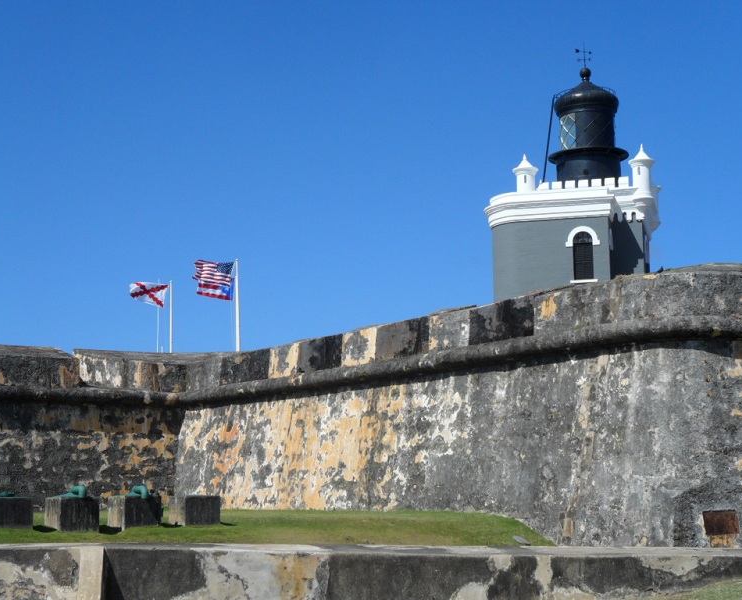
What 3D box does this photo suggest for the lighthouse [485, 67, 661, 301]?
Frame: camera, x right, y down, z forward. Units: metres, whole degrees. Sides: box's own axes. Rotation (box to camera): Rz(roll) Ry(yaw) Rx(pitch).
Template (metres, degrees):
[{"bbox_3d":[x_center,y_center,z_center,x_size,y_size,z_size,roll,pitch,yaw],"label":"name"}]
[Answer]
[{"bbox_3d":[12.087,-6.623,86.133,9.600,15.300,9.000,-2,-8,14],"label":"lighthouse"}]

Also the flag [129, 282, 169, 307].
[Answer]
[{"bbox_3d":[-14.588,-0.362,95.890,2.550,1.570,0.400,0,-8,0],"label":"flag"}]

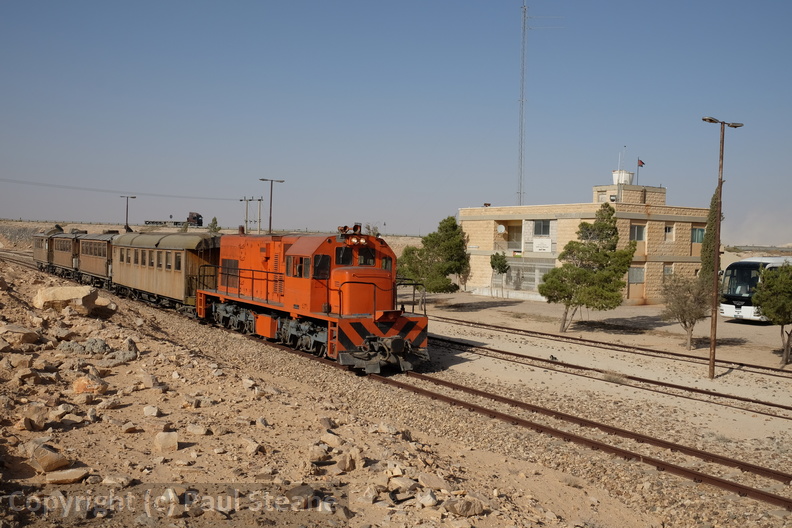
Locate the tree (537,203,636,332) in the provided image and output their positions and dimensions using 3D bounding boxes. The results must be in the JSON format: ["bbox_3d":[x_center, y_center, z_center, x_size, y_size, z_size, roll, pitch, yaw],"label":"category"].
[{"bbox_3d":[8.162,0.139,32.900,4.231,5.534,4.019,2,1,0],"label":"tree"}]

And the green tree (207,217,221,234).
[{"bbox_3d":[-29.590,-5.845,125.000,2.354,3.734,2.236,2,1,0],"label":"green tree"}]

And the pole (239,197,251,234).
[{"bbox_3d":[-25.497,-6.839,130.000,1.600,9.118,0.600,2,1,0],"label":"pole"}]

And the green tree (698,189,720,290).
[{"bbox_3d":[22.821,-1.127,56.000,1.709,8.874,1.624,2,1,0],"label":"green tree"}]

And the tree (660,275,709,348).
[{"bbox_3d":[10.434,1.745,27.700,1.835,2.734,1.743,2,1,0],"label":"tree"}]

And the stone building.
[{"bbox_3d":[15.906,-2.112,67.576,11.363,9.900,19.236,1,1,-32],"label":"stone building"}]

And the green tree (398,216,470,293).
[{"bbox_3d":[1.983,-0.084,43.000,4.021,5.138,3.820,2,1,0],"label":"green tree"}]

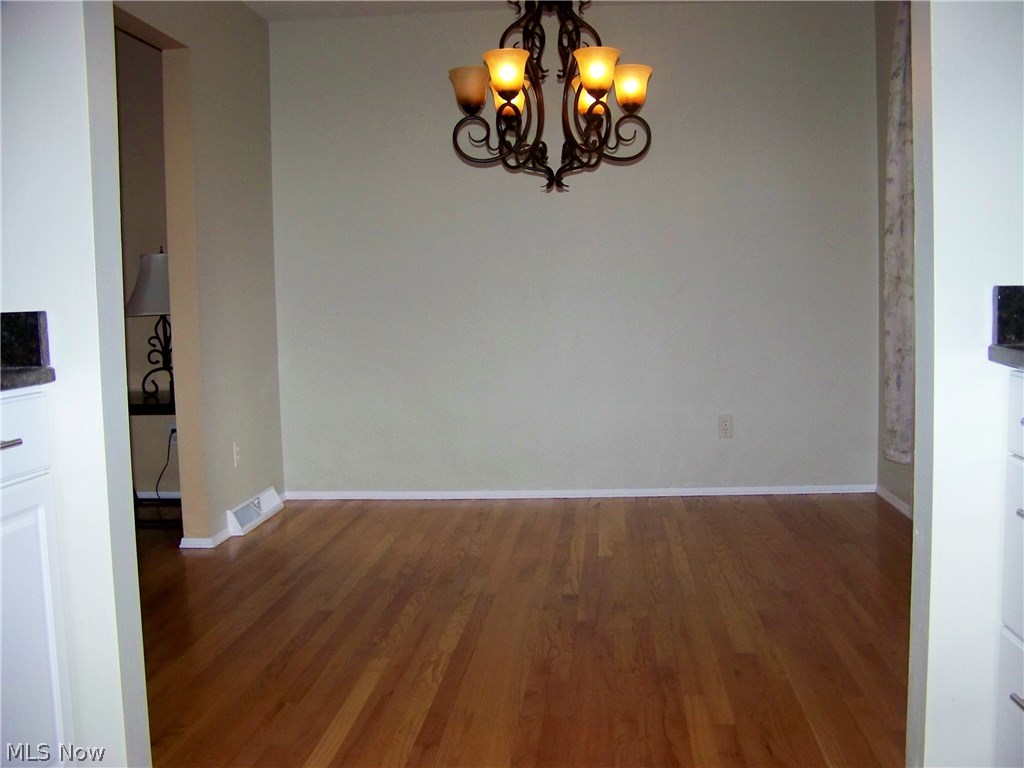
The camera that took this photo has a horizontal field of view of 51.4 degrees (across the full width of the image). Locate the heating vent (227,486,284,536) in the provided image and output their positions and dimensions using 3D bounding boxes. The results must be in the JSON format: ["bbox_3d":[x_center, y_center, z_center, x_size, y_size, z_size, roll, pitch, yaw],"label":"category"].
[{"bbox_3d":[-1.188,0.587,4.994,0.078,0.107,0.645,-1,5,5],"label":"heating vent"}]

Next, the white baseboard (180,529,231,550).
[{"bbox_3d":[-1.308,0.655,4.561,0.155,0.046,0.235,-1,5,5],"label":"white baseboard"}]

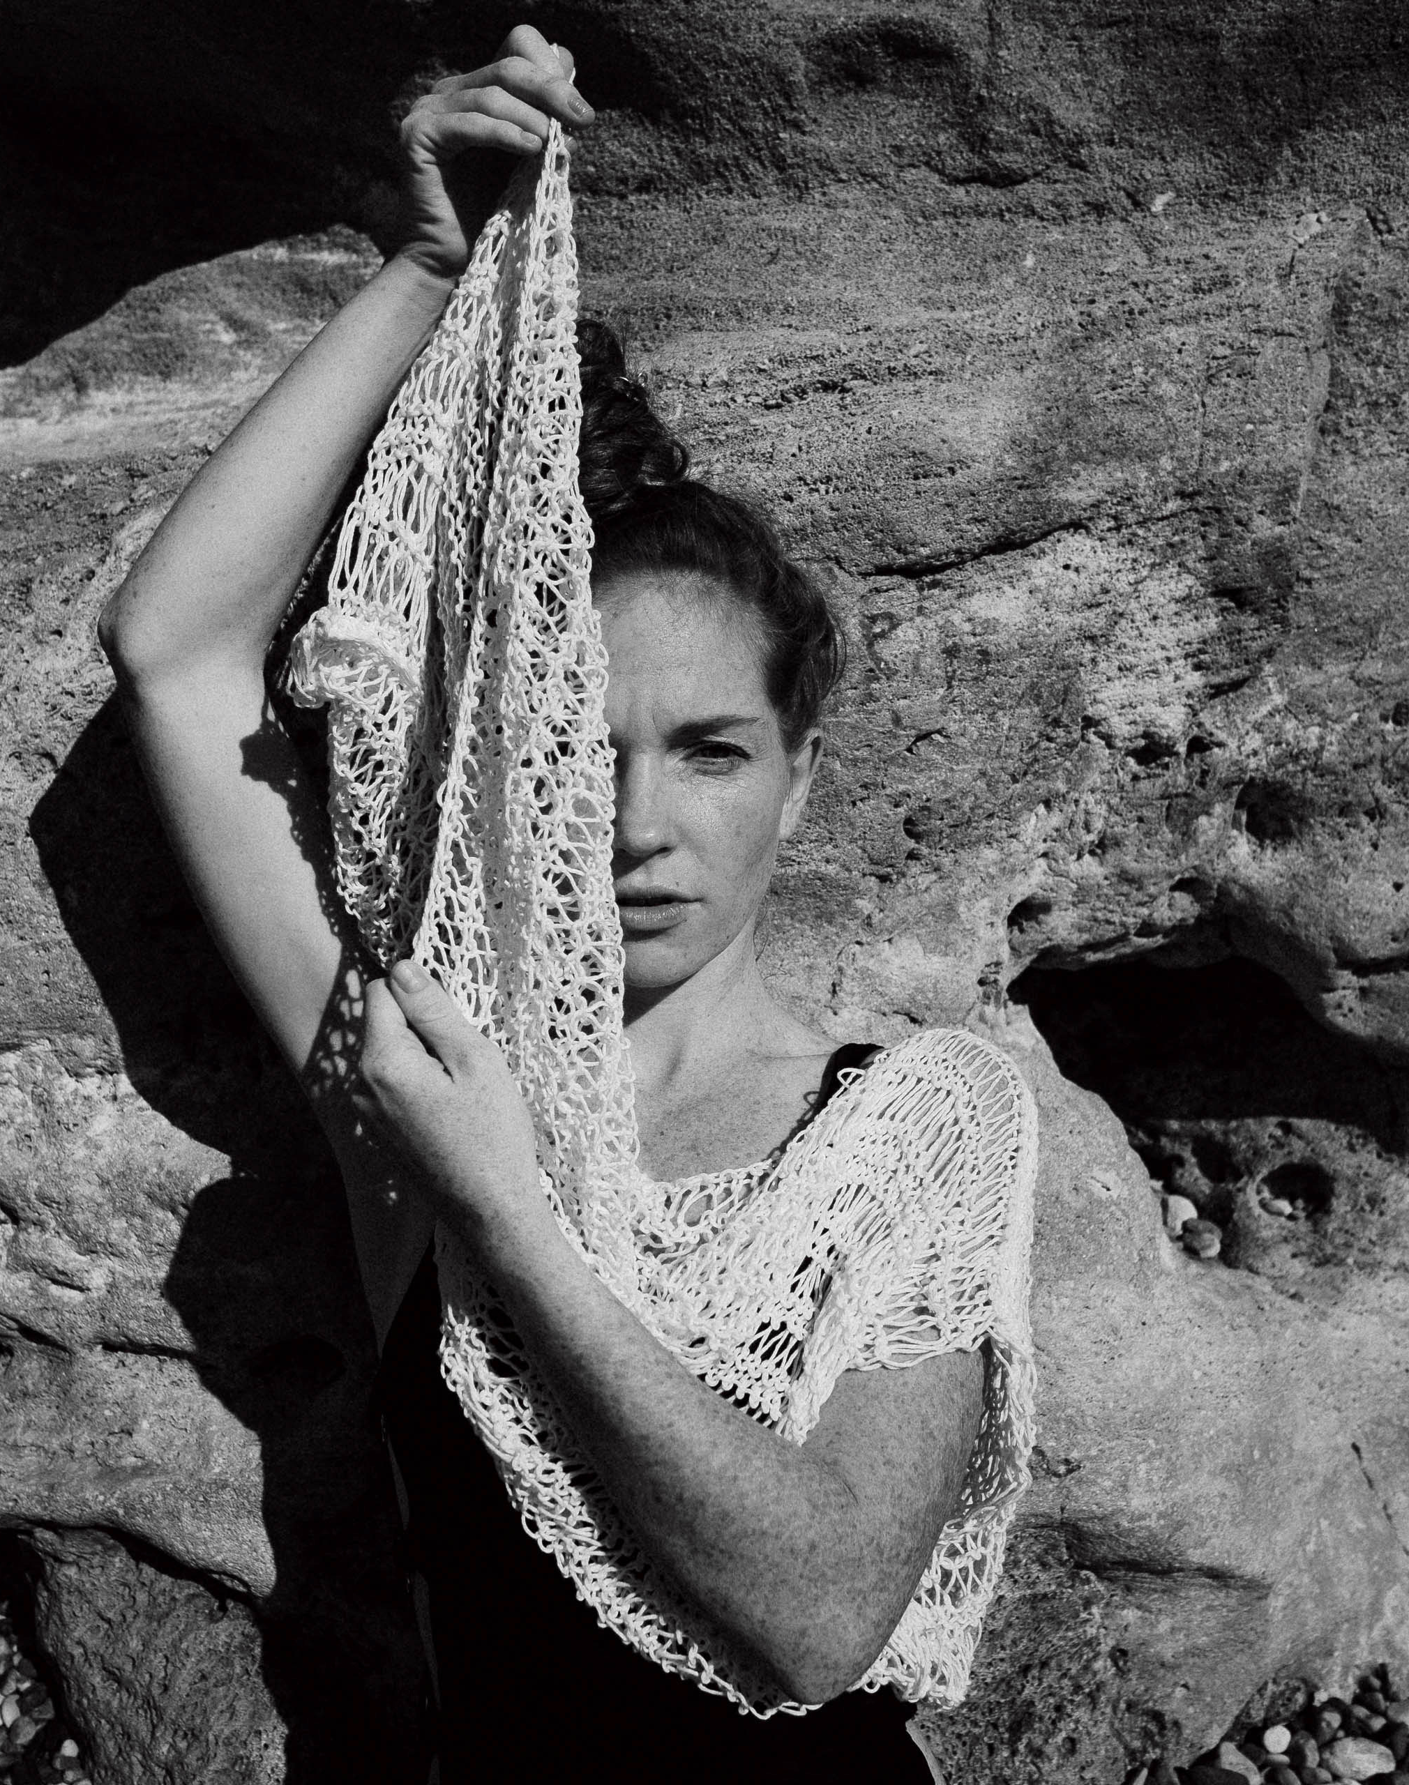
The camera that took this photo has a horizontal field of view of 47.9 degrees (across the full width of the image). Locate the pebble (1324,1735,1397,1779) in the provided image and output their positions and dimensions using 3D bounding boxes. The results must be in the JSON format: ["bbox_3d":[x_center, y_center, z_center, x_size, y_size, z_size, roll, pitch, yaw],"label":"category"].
[{"bbox_3d":[0.524,0.693,1.270,0.058,0.032,0.042,1,3,14],"label":"pebble"}]

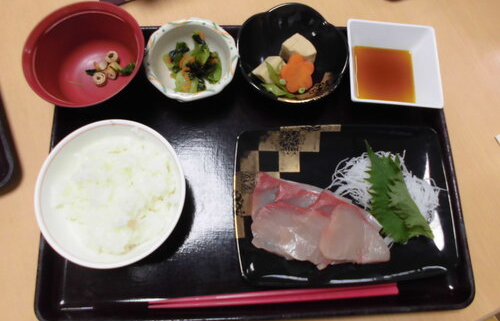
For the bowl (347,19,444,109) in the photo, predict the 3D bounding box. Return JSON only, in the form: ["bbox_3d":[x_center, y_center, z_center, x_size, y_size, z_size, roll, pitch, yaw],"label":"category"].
[{"bbox_3d":[0.149,-0.096,0.404,0.095,0.035,0.095,3,74,-2],"label":"bowl"}]

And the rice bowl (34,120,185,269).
[{"bbox_3d":[-0.117,0.033,0.342,0.124,0.062,0.124,-1,75,-3],"label":"rice bowl"}]

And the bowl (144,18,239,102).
[{"bbox_3d":[-0.058,-0.096,0.392,0.093,0.040,0.093,-1,75,-3],"label":"bowl"}]

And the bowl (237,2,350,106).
[{"bbox_3d":[0.042,-0.101,0.394,0.110,0.047,0.110,1,75,-2],"label":"bowl"}]

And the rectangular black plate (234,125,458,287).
[{"bbox_3d":[0.089,0.042,0.368,0.206,0.026,0.150,-1,75,-3],"label":"rectangular black plate"}]

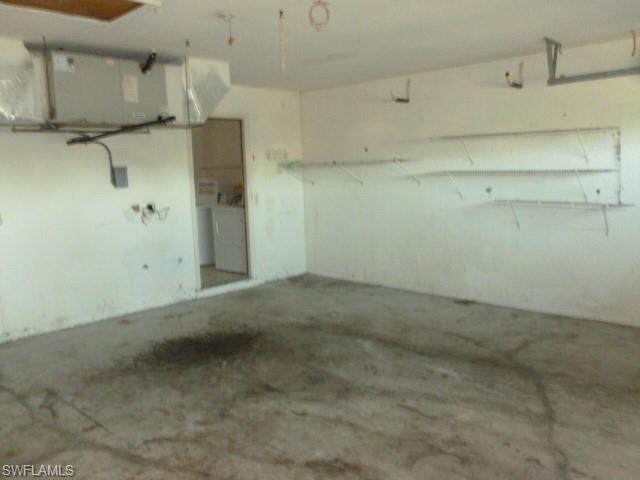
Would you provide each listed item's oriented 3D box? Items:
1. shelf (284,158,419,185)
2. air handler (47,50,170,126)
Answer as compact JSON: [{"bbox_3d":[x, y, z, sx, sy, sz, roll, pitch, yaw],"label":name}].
[{"bbox_3d":[0.327,-0.835,6.479,1.961,0.292,0.382,6,11,44],"label":"shelf"},{"bbox_3d":[-1.976,-1.283,4.625,0.560,0.548,1.075,6,11,44],"label":"air handler"}]

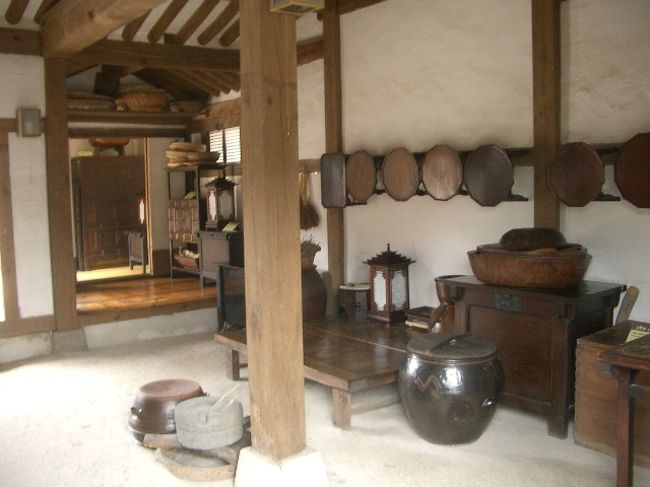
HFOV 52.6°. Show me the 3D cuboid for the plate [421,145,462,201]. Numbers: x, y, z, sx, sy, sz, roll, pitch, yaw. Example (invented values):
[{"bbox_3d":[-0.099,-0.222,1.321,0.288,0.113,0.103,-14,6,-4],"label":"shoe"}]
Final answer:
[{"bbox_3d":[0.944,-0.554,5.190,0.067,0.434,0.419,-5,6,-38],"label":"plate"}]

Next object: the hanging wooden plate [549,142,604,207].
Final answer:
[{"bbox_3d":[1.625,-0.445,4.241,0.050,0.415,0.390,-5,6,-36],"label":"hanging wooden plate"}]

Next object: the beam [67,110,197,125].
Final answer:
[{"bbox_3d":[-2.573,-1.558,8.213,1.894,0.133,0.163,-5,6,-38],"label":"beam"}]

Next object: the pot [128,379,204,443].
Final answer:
[{"bbox_3d":[-0.911,1.011,3.872,0.518,0.321,0.518,-1,5,0],"label":"pot"}]

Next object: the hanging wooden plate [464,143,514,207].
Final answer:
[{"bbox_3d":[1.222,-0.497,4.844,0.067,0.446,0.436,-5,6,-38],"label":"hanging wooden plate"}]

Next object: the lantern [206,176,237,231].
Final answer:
[{"bbox_3d":[-1.224,-0.479,7.832,0.300,0.650,0.300,-5,6,-36],"label":"lantern"}]

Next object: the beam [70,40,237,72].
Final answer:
[{"bbox_3d":[-1.537,-1.867,6.591,2.146,0.303,0.222,-5,6,-38],"label":"beam"}]

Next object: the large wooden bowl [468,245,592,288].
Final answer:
[{"bbox_3d":[1.371,0.161,4.453,0.790,0.205,0.790,-1,5,0],"label":"large wooden bowl"}]

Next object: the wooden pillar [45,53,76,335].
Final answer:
[{"bbox_3d":[-2.568,-0.453,6.303,0.210,2.560,0.210,-5,6,-36],"label":"wooden pillar"}]

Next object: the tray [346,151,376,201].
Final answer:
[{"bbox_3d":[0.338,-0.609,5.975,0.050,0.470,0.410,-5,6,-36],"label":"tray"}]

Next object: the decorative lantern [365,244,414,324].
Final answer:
[{"bbox_3d":[0.570,0.341,5.809,0.317,0.671,0.317,-5,6,-38],"label":"decorative lantern"}]

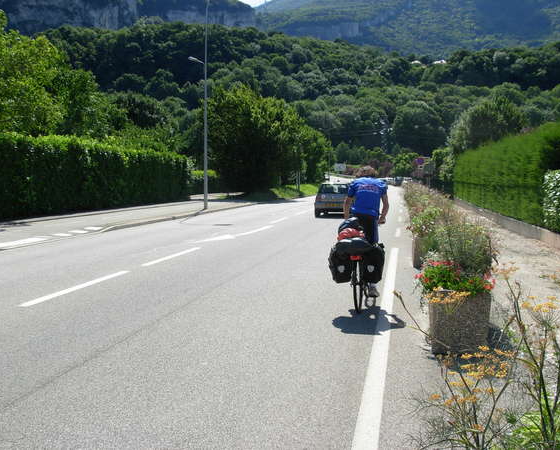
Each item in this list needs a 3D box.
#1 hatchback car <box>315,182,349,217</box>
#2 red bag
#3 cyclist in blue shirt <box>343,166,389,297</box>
[{"bbox_3d":[2.495,-1.075,27.314,1.630,1.390,3.750,1,4,11],"label":"hatchback car"},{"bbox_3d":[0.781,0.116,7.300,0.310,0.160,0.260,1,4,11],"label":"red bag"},{"bbox_3d":[1.030,0.087,7.840,0.560,1.560,0.900,1,4,11],"label":"cyclist in blue shirt"}]

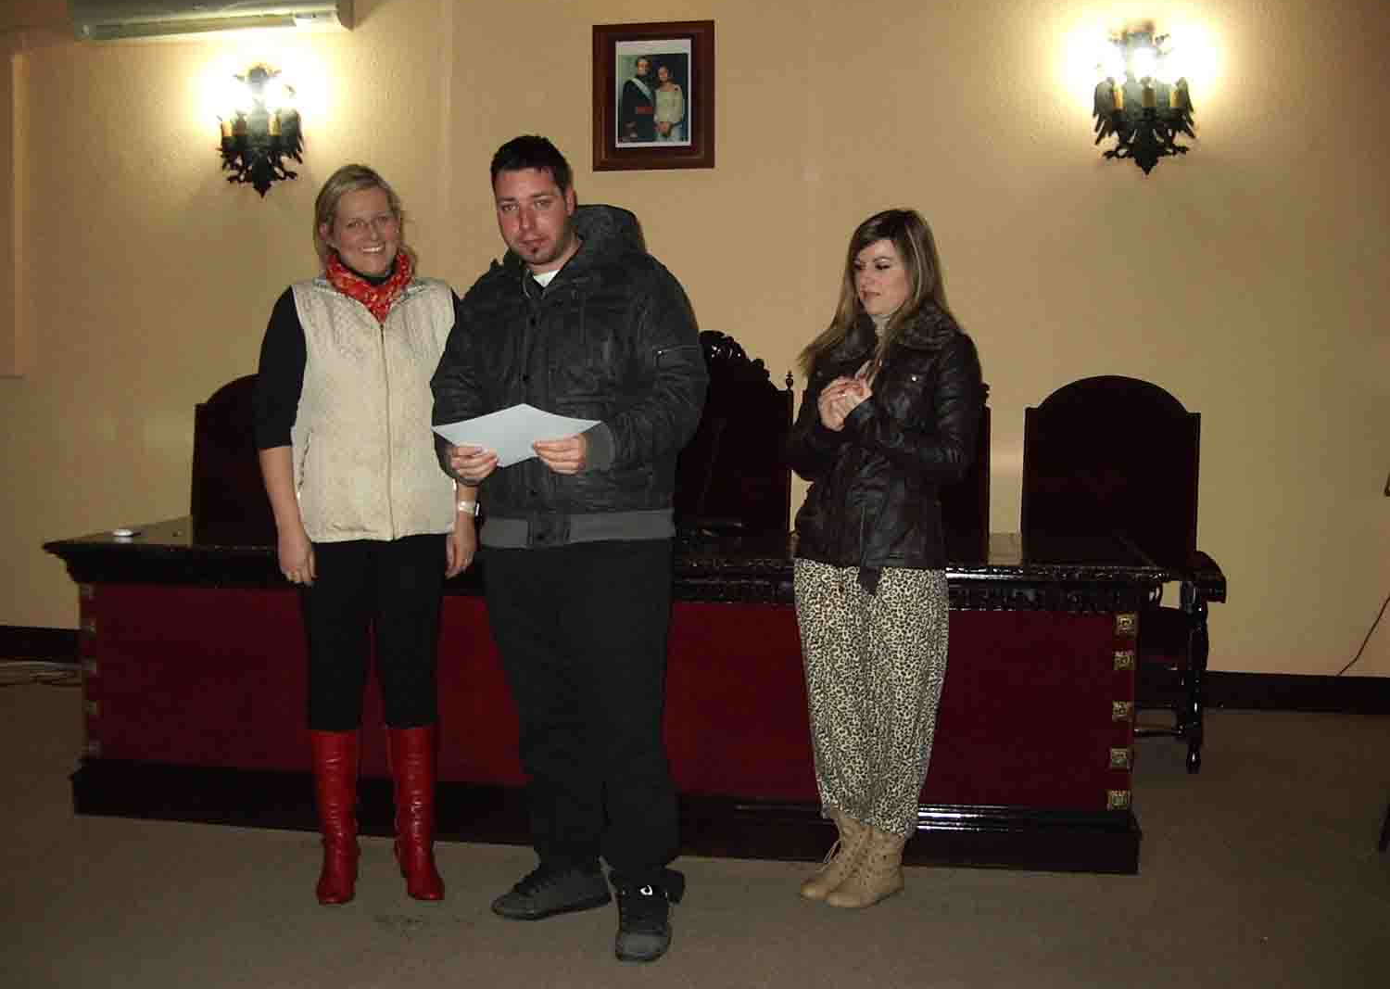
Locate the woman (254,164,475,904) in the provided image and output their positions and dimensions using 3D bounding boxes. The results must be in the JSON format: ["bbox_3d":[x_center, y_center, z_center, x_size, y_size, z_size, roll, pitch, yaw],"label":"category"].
[{"bbox_3d":[-0.788,0.099,3.630,0.510,1.735,0.320,-1,5,-14],"label":"woman"}]

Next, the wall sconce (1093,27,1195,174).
[{"bbox_3d":[1.651,-1.445,5.610,0.360,0.535,0.200,1,4,10],"label":"wall sconce"}]

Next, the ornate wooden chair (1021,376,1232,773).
[{"bbox_3d":[1.421,0.228,5.164,0.660,1.270,0.640,1,4,11],"label":"ornate wooden chair"}]

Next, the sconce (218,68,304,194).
[{"bbox_3d":[-1.761,-1.472,6.194,0.360,0.530,0.200,1,4,10],"label":"sconce"}]

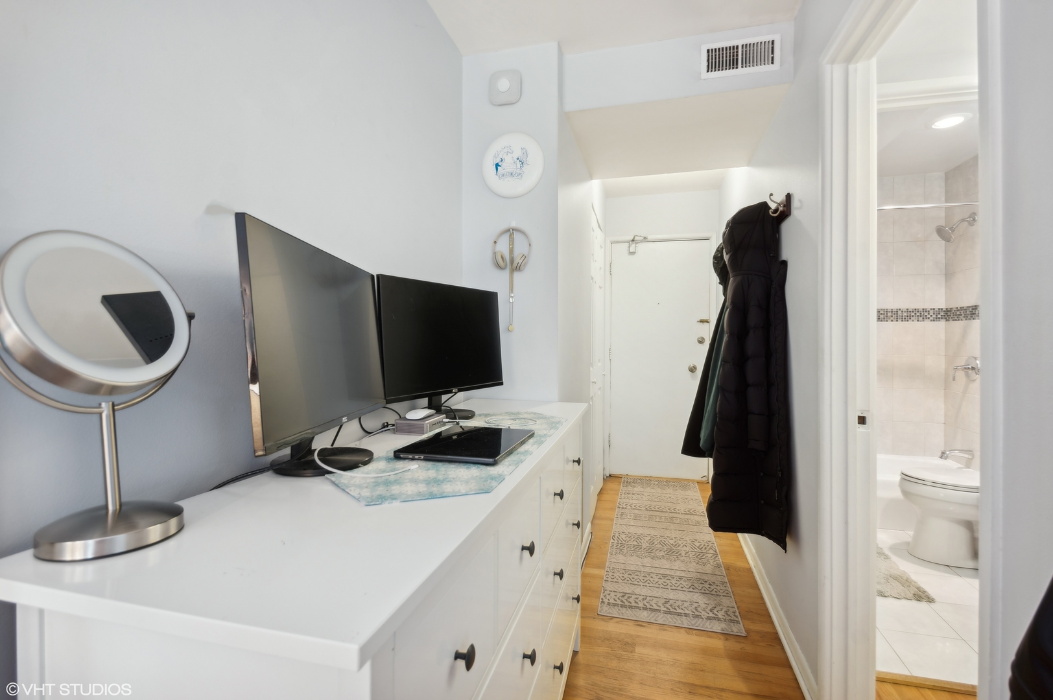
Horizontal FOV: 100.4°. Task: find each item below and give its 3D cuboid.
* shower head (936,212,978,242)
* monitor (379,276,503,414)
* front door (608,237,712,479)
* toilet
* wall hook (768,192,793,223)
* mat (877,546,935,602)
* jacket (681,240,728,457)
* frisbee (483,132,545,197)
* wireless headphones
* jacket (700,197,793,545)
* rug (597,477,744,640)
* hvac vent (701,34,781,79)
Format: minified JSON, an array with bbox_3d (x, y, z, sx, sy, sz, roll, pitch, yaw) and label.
[{"bbox_3d":[3.024,-0.887,3.095,0.210,0.190,0.100,0,1,15],"label":"shower head"},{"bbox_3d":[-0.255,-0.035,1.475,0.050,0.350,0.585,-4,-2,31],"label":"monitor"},{"bbox_3d":[1.195,0.089,3.950,0.845,2.130,0.070,0,1,15],"label":"front door"},{"bbox_3d":[2.607,0.774,2.519,0.720,0.760,0.420,0,1,15],"label":"toilet"},{"bbox_3d":[1.018,-0.576,1.780,0.065,0.110,0.120,0,1,15],"label":"wall hook"},{"bbox_3d":[1.731,1.145,2.461,0.540,0.025,0.800,0,1,15],"label":"mat"},{"bbox_3d":[0.996,-0.033,2.268,0.370,1.130,0.370,0,1,15],"label":"jacket"},{"bbox_3d":[-0.060,-0.792,1.875,0.275,0.275,0.030,0,1,15],"label":"frisbee"},{"bbox_3d":[-0.061,-0.426,1.845,0.168,0.188,0.075,0,1,15],"label":"wireless headphones"},{"bbox_3d":[0.938,0.083,1.895,0.280,1.380,0.390,0,1,15],"label":"jacket"},{"bbox_3d":[0.890,1.165,2.885,0.620,0.010,2.120,0,1,15],"label":"rug"},{"bbox_3d":[0.849,-1.158,1.733,0.292,0.142,0.020,0,1,15],"label":"hvac vent"}]

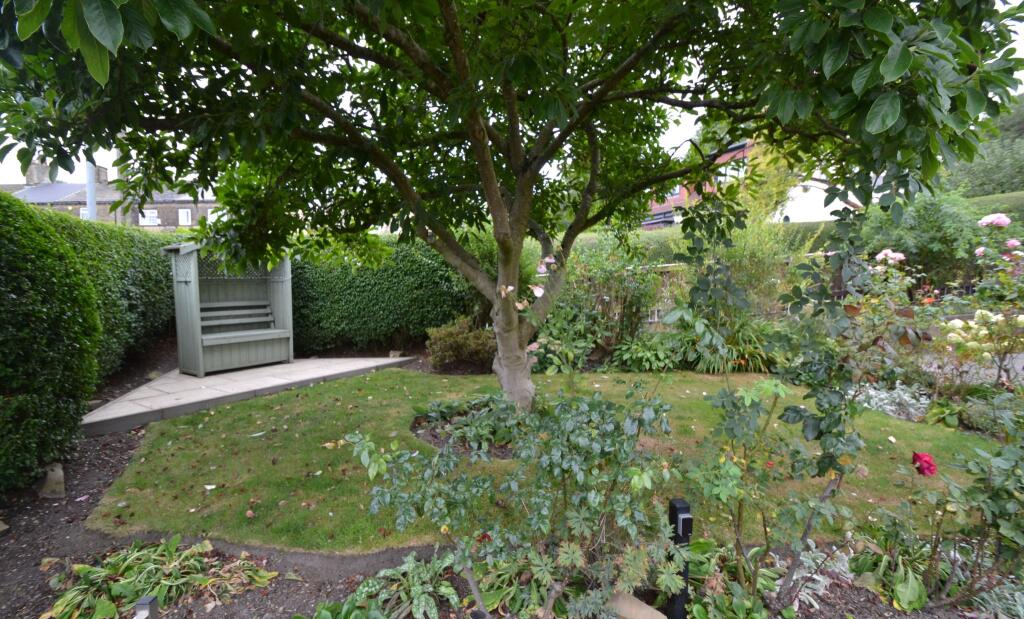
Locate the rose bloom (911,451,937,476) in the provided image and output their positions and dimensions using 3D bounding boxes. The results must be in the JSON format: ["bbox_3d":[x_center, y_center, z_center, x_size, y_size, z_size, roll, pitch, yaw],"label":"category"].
[{"bbox_3d":[1.760,0.660,1.820,0.080,0.088,0.078,-2,4,-30],"label":"rose bloom"}]

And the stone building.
[{"bbox_3d":[-29.500,-7.100,32.000,14.500,7.600,7.500,1,4,2],"label":"stone building"}]

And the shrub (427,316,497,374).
[{"bbox_3d":[-0.775,0.530,7.100,1.300,0.860,1.100,0,4,0],"label":"shrub"}]

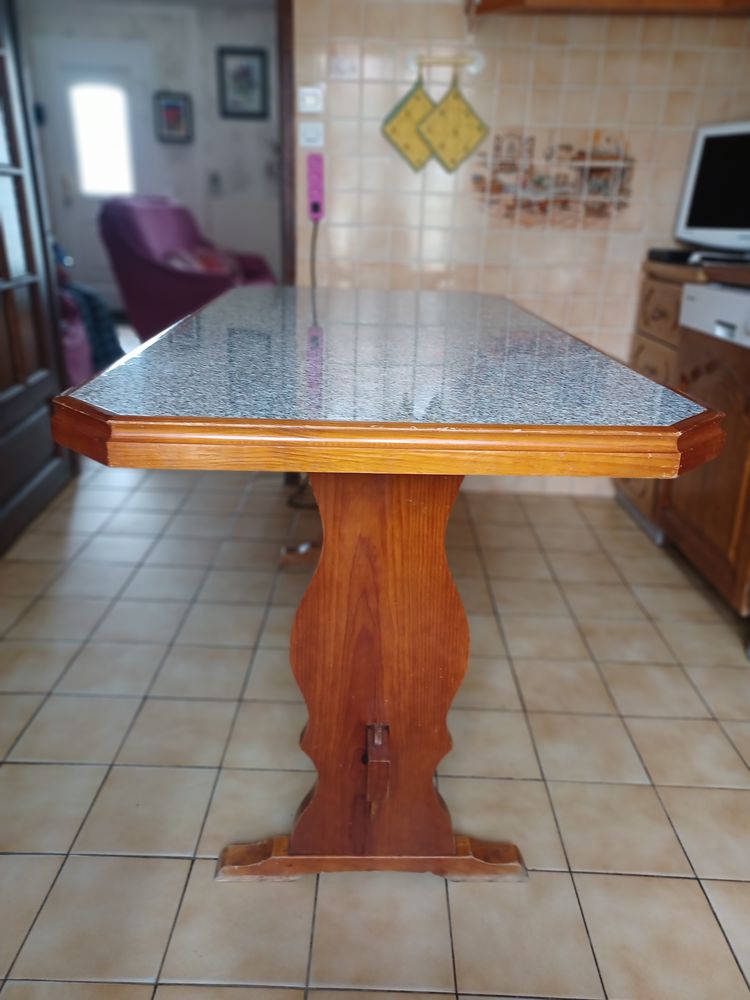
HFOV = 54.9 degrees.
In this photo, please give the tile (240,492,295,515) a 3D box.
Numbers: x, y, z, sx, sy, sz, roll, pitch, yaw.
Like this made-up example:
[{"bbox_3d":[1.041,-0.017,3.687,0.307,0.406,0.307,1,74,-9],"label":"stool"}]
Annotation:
[{"bbox_3d":[-0.370,0.020,2.562,0.198,0.010,0.198,2,22,0],"label":"tile"}]

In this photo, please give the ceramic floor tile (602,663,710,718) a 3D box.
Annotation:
[{"bbox_3d":[0.634,0.435,1.654,0.200,0.010,0.200,2,22,0],"label":"ceramic floor tile"}]

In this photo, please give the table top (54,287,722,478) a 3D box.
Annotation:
[{"bbox_3d":[0.006,-0.306,1.376,0.738,0.047,1.401,1,22,-2],"label":"table top"}]

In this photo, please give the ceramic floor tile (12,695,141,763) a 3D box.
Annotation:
[{"bbox_3d":[-0.598,0.464,1.463,0.200,0.010,0.200,2,22,0],"label":"ceramic floor tile"}]

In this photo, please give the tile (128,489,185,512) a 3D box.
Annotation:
[{"bbox_3d":[-0.779,0.005,2.589,0.200,0.010,0.200,2,22,0],"label":"tile"}]

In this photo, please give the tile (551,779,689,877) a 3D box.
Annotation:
[{"bbox_3d":[0.418,0.570,1.253,0.199,0.010,0.199,2,21,0],"label":"tile"}]

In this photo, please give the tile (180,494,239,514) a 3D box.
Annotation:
[{"bbox_3d":[-0.572,0.015,2.569,0.199,0.010,0.199,2,21,0],"label":"tile"}]

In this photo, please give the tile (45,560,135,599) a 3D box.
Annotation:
[{"bbox_3d":[-0.788,0.229,2.021,0.200,0.010,0.200,2,22,0],"label":"tile"}]

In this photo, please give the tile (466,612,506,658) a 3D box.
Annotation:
[{"bbox_3d":[0.226,0.343,1.832,0.200,0.010,0.200,2,22,0],"label":"tile"}]

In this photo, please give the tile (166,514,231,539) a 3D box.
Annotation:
[{"bbox_3d":[-0.577,0.086,2.381,0.199,0.009,0.199,2,22,0],"label":"tile"}]

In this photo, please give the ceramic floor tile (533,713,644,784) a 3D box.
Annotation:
[{"bbox_3d":[0.427,0.503,1.463,0.200,0.010,0.200,2,22,0],"label":"ceramic floor tile"}]

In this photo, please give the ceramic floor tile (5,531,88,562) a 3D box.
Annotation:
[{"bbox_3d":[-0.983,0.144,2.192,0.199,0.009,0.199,2,22,0],"label":"ceramic floor tile"}]

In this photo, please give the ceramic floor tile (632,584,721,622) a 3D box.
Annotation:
[{"bbox_3d":[0.827,0.289,2.002,0.198,0.010,0.198,2,22,0],"label":"ceramic floor tile"}]

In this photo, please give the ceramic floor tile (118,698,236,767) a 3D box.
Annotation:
[{"bbox_3d":[-0.393,0.471,1.463,0.200,0.010,0.200,2,22,0],"label":"ceramic floor tile"}]

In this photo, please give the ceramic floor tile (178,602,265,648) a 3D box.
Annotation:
[{"bbox_3d":[-0.381,0.316,1.812,0.198,0.010,0.198,2,22,0],"label":"ceramic floor tile"}]

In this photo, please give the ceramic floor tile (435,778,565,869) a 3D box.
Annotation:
[{"bbox_3d":[0.216,0.562,1.253,0.199,0.010,0.199,2,21,0],"label":"ceramic floor tile"}]

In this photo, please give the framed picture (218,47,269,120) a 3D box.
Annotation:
[{"bbox_3d":[-1.042,-3.290,5.718,0.397,0.506,0.030,2,22,0],"label":"framed picture"}]

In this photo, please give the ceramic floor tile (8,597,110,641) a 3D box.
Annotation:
[{"bbox_3d":[-0.785,0.302,1.817,0.199,0.010,0.199,2,21,0],"label":"ceramic floor tile"}]

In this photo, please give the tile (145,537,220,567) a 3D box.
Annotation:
[{"bbox_3d":[-0.586,0.163,2.226,0.200,0.010,0.200,2,22,0],"label":"tile"}]

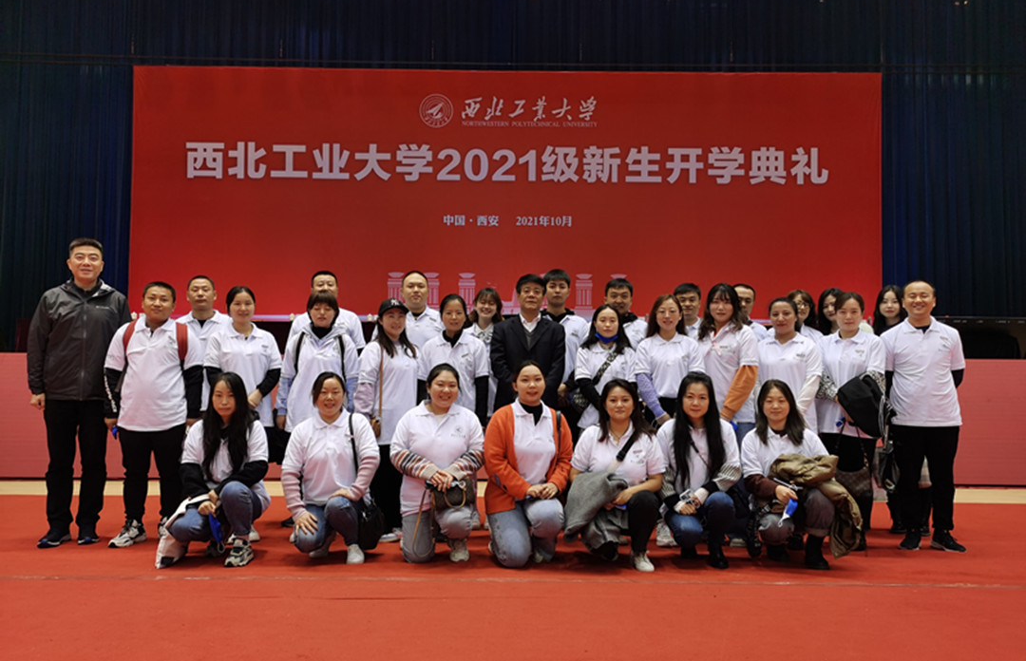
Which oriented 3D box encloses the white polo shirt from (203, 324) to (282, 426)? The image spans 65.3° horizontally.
[{"bbox_3d":[-1.722,0.285,5.100,0.460,0.672,0.280,1,-1,-11],"label":"white polo shirt"}]

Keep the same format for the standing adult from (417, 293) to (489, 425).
[{"bbox_3d":[-0.398,0.550,5.232,0.480,1.580,0.310,1,-1,-3],"label":"standing adult"}]

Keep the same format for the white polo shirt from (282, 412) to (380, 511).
[{"bbox_3d":[-1.091,0.770,4.800,0.540,0.600,0.340,0,-1,-9],"label":"white polo shirt"}]

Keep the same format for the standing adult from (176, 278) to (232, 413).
[{"bbox_3d":[-2.144,0.481,5.550,0.500,1.720,0.300,1,-1,-16],"label":"standing adult"}]

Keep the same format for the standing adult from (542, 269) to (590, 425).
[{"bbox_3d":[0.304,0.463,5.500,0.490,1.760,0.320,0,-1,0],"label":"standing adult"}]

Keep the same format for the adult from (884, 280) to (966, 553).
[{"bbox_3d":[2.552,0.524,4.970,0.490,1.650,0.330,0,-1,17],"label":"adult"}]

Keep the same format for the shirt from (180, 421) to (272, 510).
[{"bbox_3d":[-1.654,0.779,4.620,0.490,0.521,0.370,1,-1,-11],"label":"shirt"}]

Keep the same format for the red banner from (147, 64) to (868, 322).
[{"bbox_3d":[-0.116,-2.502,15.000,14.031,4.772,0.100,1,-1,0],"label":"red banner"}]

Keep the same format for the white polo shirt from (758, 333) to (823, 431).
[{"bbox_3d":[1.726,0.345,5.130,0.480,0.660,0.280,0,-1,19],"label":"white polo shirt"}]

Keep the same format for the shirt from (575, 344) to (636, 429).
[{"bbox_3d":[0.594,0.362,5.130,0.400,0.560,0.260,0,-1,3],"label":"shirt"}]

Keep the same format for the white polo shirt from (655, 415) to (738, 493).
[{"bbox_3d":[1.062,0.745,4.600,0.450,0.513,0.340,0,-1,8],"label":"white polo shirt"}]

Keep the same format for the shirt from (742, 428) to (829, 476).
[{"bbox_3d":[1.585,0.799,4.660,0.490,0.476,0.330,0,-1,10],"label":"shirt"}]

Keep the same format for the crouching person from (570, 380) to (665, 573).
[{"bbox_3d":[0.614,0.813,4.680,0.550,1.053,0.660,0,-1,5],"label":"crouching person"}]

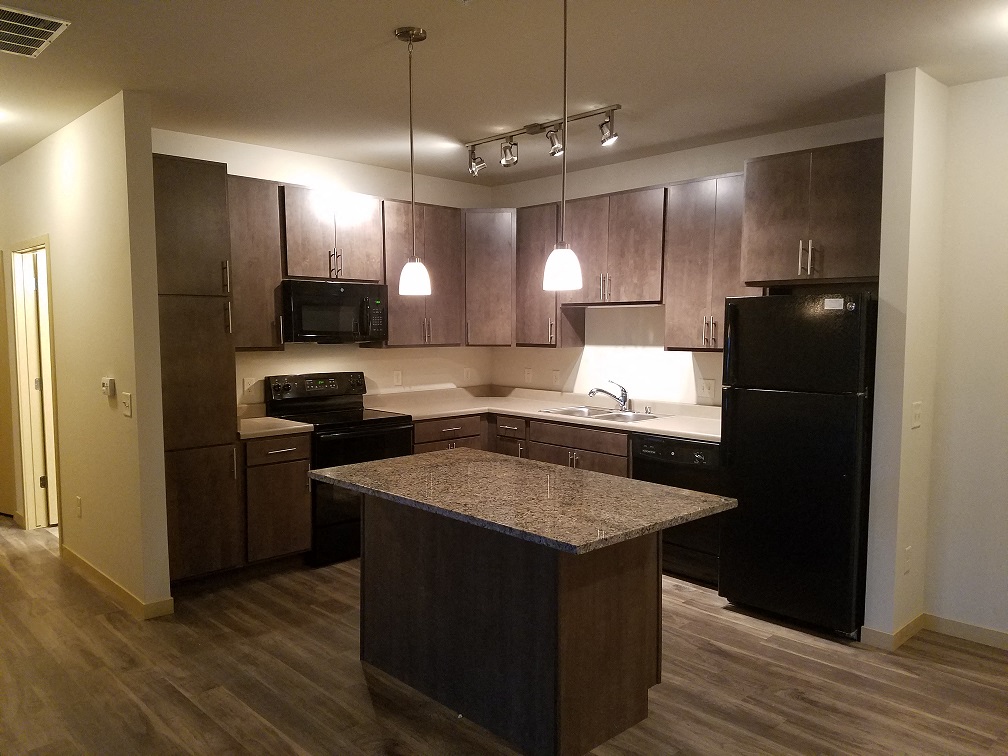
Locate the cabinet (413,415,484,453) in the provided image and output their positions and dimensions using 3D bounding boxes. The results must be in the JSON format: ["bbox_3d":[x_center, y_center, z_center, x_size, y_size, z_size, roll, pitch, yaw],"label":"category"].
[{"bbox_3d":[-0.606,0.697,5.750,0.710,0.870,0.620,-4,5,-43],"label":"cabinet"}]

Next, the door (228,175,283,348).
[{"bbox_3d":[-1.603,-0.710,4.793,0.410,1.043,0.024,-4,6,-43],"label":"door"}]

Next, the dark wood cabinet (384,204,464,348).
[{"bbox_3d":[-0.701,-0.774,5.764,0.745,1.072,0.322,-4,5,-43],"label":"dark wood cabinet"}]

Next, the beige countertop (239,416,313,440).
[{"bbox_3d":[-1.598,0.310,4.853,0.475,0.039,0.645,-4,6,-44],"label":"beige countertop"}]

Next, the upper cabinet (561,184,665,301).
[{"bbox_3d":[0.843,-0.892,5.324,0.322,0.775,0.920,-4,5,-43],"label":"upper cabinet"}]

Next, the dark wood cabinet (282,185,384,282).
[{"bbox_3d":[-1.259,-0.975,5.306,0.770,0.613,0.325,-4,6,-44],"label":"dark wood cabinet"}]

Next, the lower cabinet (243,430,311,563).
[{"bbox_3d":[-1.603,0.739,4.892,0.470,0.823,0.627,-4,6,-44],"label":"lower cabinet"}]

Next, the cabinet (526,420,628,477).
[{"bbox_3d":[0.708,0.725,5.360,0.620,0.870,0.915,-4,5,-43],"label":"cabinet"}]

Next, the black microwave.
[{"bbox_3d":[-1.234,-0.449,5.317,0.755,0.412,0.400,-4,6,-44],"label":"black microwave"}]

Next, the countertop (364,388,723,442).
[{"bbox_3d":[0.333,0.234,5.282,1.365,0.132,2.690,-4,6,-44],"label":"countertop"}]

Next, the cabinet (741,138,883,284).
[{"bbox_3d":[1.828,-0.865,4.172,0.630,0.683,0.770,-4,6,-44],"label":"cabinet"}]

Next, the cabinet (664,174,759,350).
[{"bbox_3d":[1.394,-0.704,4.753,0.322,1.072,0.685,-4,5,-43],"label":"cabinet"}]

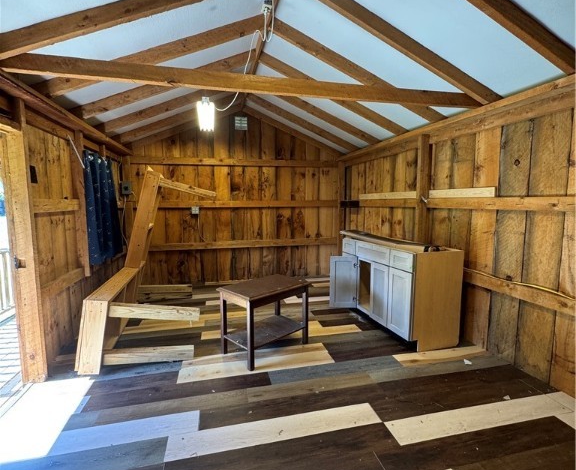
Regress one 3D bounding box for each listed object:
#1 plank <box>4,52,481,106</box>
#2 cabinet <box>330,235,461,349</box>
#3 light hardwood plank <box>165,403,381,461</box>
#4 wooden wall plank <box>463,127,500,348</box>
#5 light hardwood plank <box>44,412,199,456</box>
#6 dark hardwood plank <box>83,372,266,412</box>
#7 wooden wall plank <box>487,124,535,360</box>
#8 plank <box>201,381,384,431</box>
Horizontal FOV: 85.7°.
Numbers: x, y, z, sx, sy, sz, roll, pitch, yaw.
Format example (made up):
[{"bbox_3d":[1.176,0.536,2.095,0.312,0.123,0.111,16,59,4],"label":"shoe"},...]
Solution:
[{"bbox_3d":[-0.058,-1.114,2.313,3.593,0.097,0.060,-1,6,-13],"label":"plank"},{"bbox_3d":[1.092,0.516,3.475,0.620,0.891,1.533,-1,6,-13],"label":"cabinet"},{"bbox_3d":[-0.049,1.120,1.776,1.209,0.012,0.182,-2,6,-13],"label":"light hardwood plank"},{"bbox_3d":[1.737,0.035,2.779,0.025,1.938,0.274,-2,6,-13],"label":"wooden wall plank"},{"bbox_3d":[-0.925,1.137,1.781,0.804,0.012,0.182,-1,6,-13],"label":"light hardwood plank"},{"bbox_3d":[-0.723,1.087,2.176,1.207,0.012,0.182,-2,6,-13],"label":"dark hardwood plank"},{"bbox_3d":[1.821,0.078,2.555,0.025,1.939,0.263,-1,6,-13],"label":"wooden wall plank"},{"bbox_3d":[0.063,1.099,1.988,1.209,0.012,0.182,-2,6,-13],"label":"plank"}]

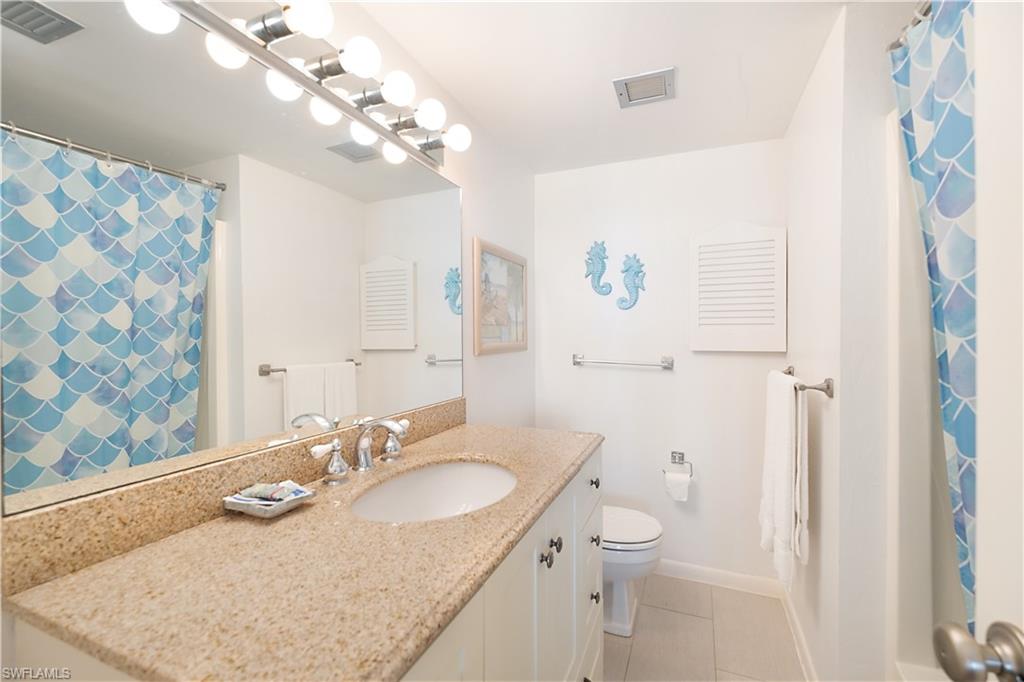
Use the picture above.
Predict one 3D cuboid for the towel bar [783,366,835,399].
[{"bbox_3d":[1.062,0.142,1.607,0.095,0.062,0.650,0,0,23],"label":"towel bar"}]

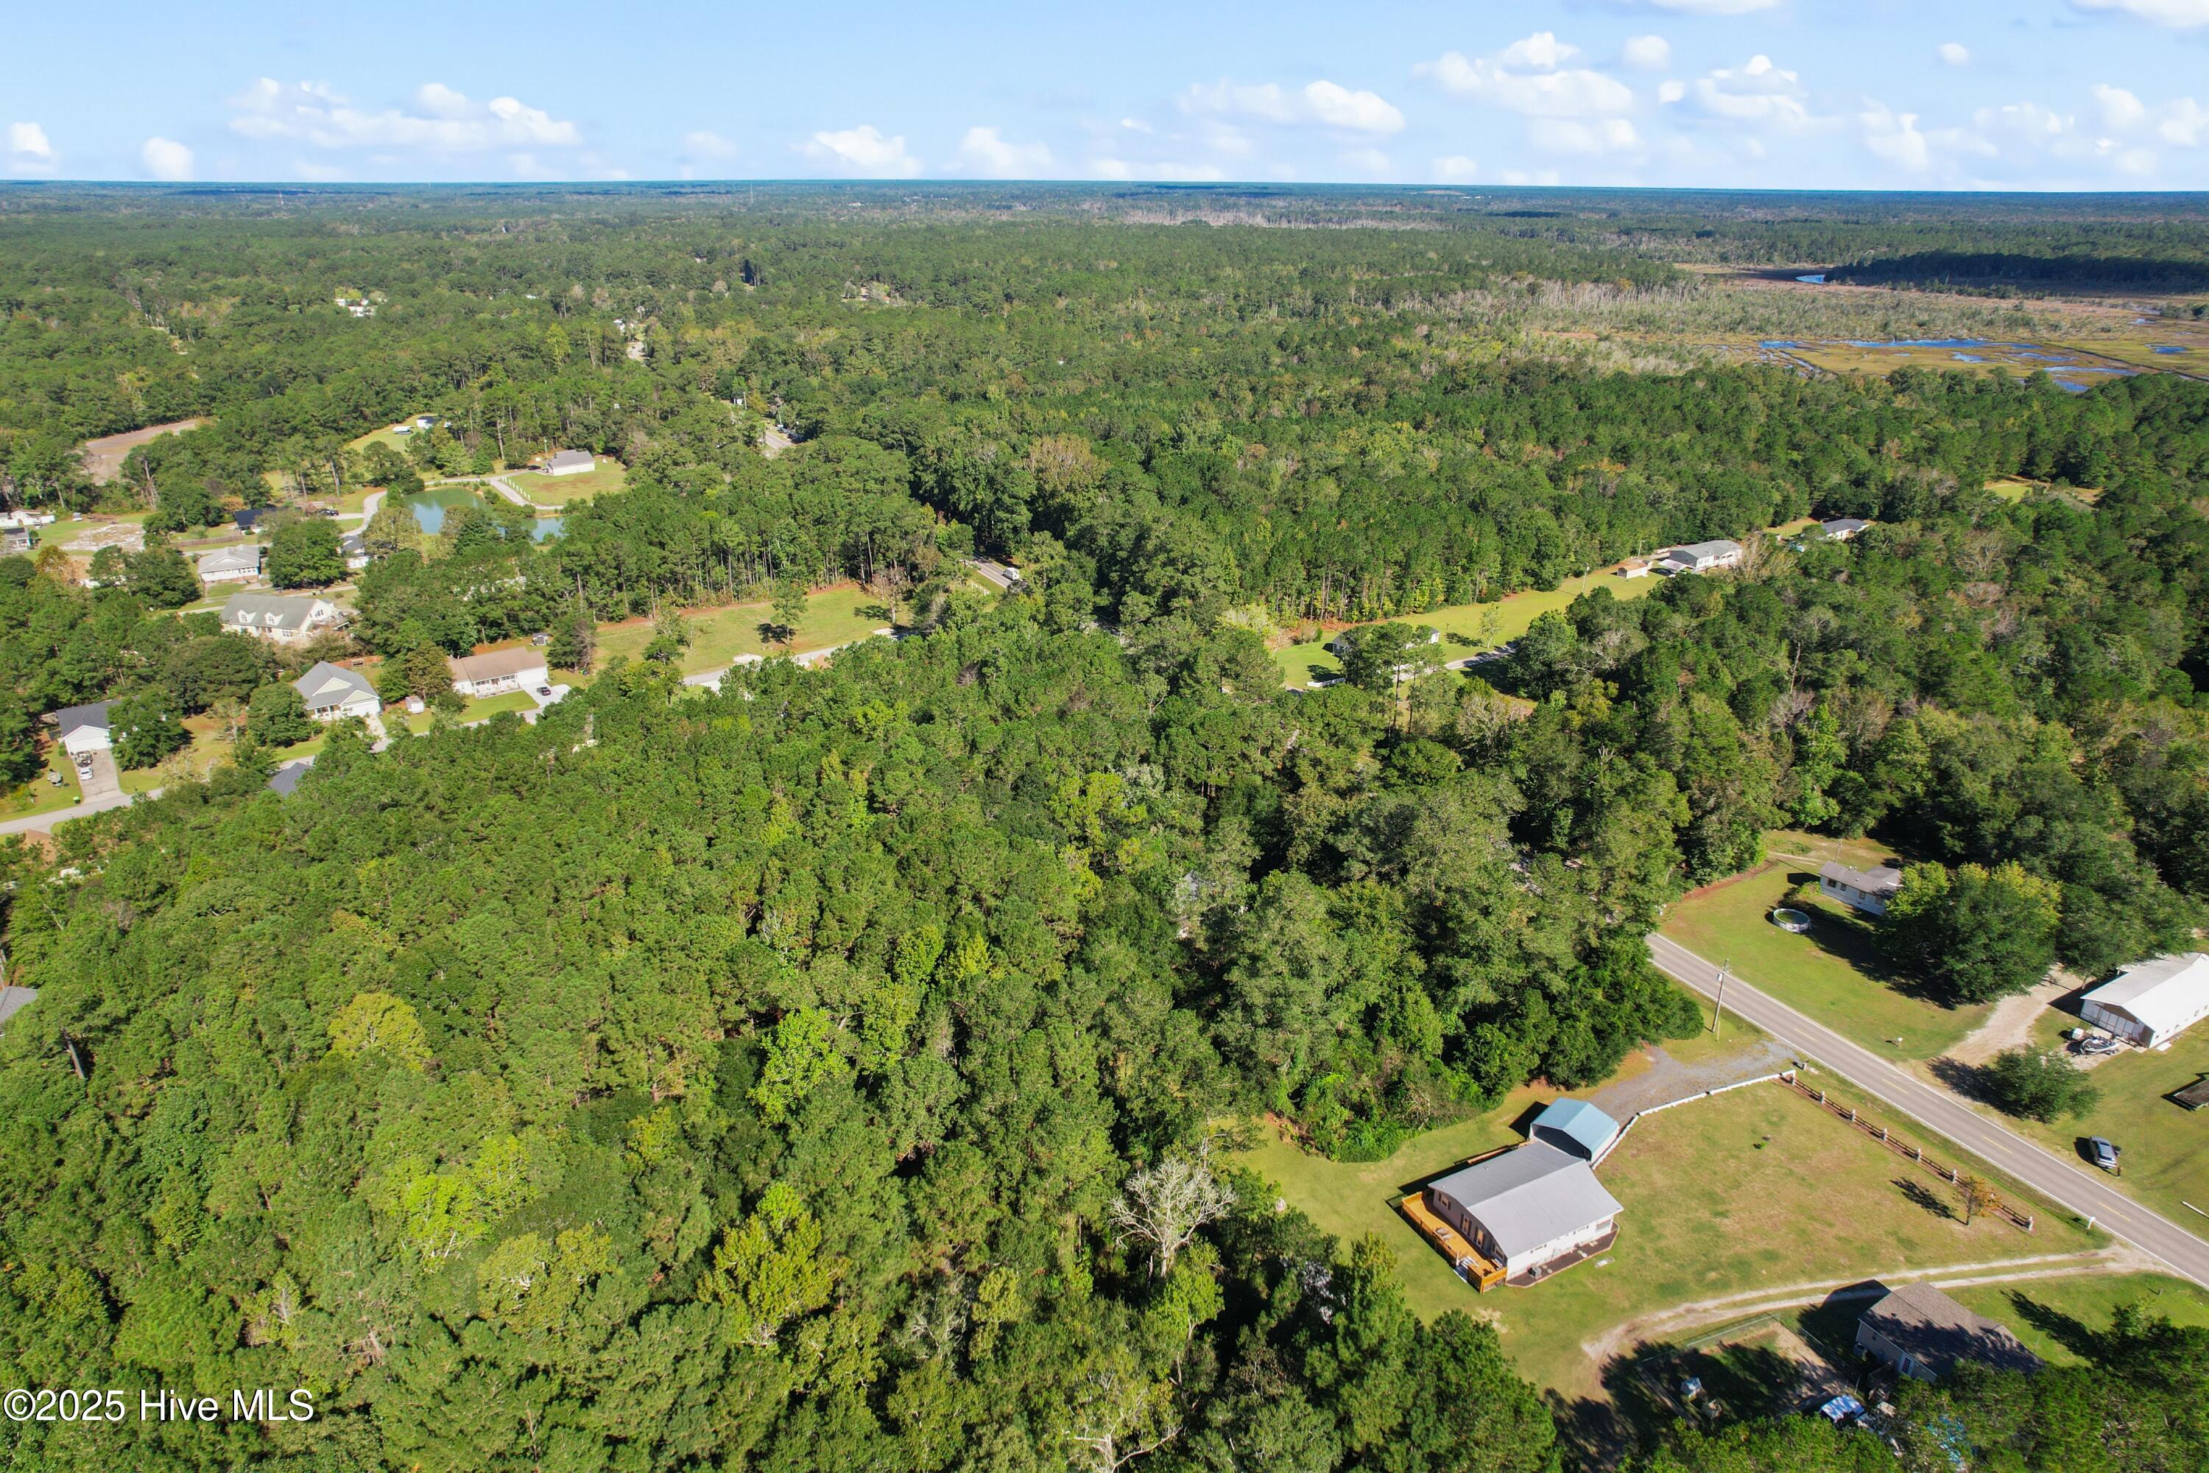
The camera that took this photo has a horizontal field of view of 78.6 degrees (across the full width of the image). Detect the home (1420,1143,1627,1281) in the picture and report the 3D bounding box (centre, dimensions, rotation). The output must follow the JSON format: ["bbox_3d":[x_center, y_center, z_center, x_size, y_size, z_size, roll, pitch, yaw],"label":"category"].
[{"bbox_3d":[43.808,48.524,140.731,15.400,4.900,11.700,-11,25,-25],"label":"home"}]

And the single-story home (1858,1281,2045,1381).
[{"bbox_3d":[77.803,56.389,123.249,10.000,4.100,13.200,-12,25,-27],"label":"single-story home"}]

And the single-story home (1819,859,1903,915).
[{"bbox_3d":[116.444,22.709,204.104,9.000,4.700,13.000,-18,28,-36],"label":"single-story home"}]

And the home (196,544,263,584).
[{"bbox_3d":[-236.769,-46.950,366.089,14.000,5.800,14.000,-11,25,-26],"label":"home"}]

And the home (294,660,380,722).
[{"bbox_3d":[-156.454,-9.272,274.743,13.200,7.000,15.000,-14,27,-31],"label":"home"}]

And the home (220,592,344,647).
[{"bbox_3d":[-195.751,-29.104,320.732,23.500,8.000,12.000,6,23,14],"label":"home"}]

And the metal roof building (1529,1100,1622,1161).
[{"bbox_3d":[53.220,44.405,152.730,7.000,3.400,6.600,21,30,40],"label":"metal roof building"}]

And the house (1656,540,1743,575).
[{"bbox_3d":[171.473,-52.072,385.114,20.800,4.600,9.200,-14,26,-30],"label":"house"}]

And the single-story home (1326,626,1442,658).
[{"bbox_3d":[65.176,-22.044,311.297,25.000,4.700,8.800,-9,24,-21],"label":"single-story home"}]

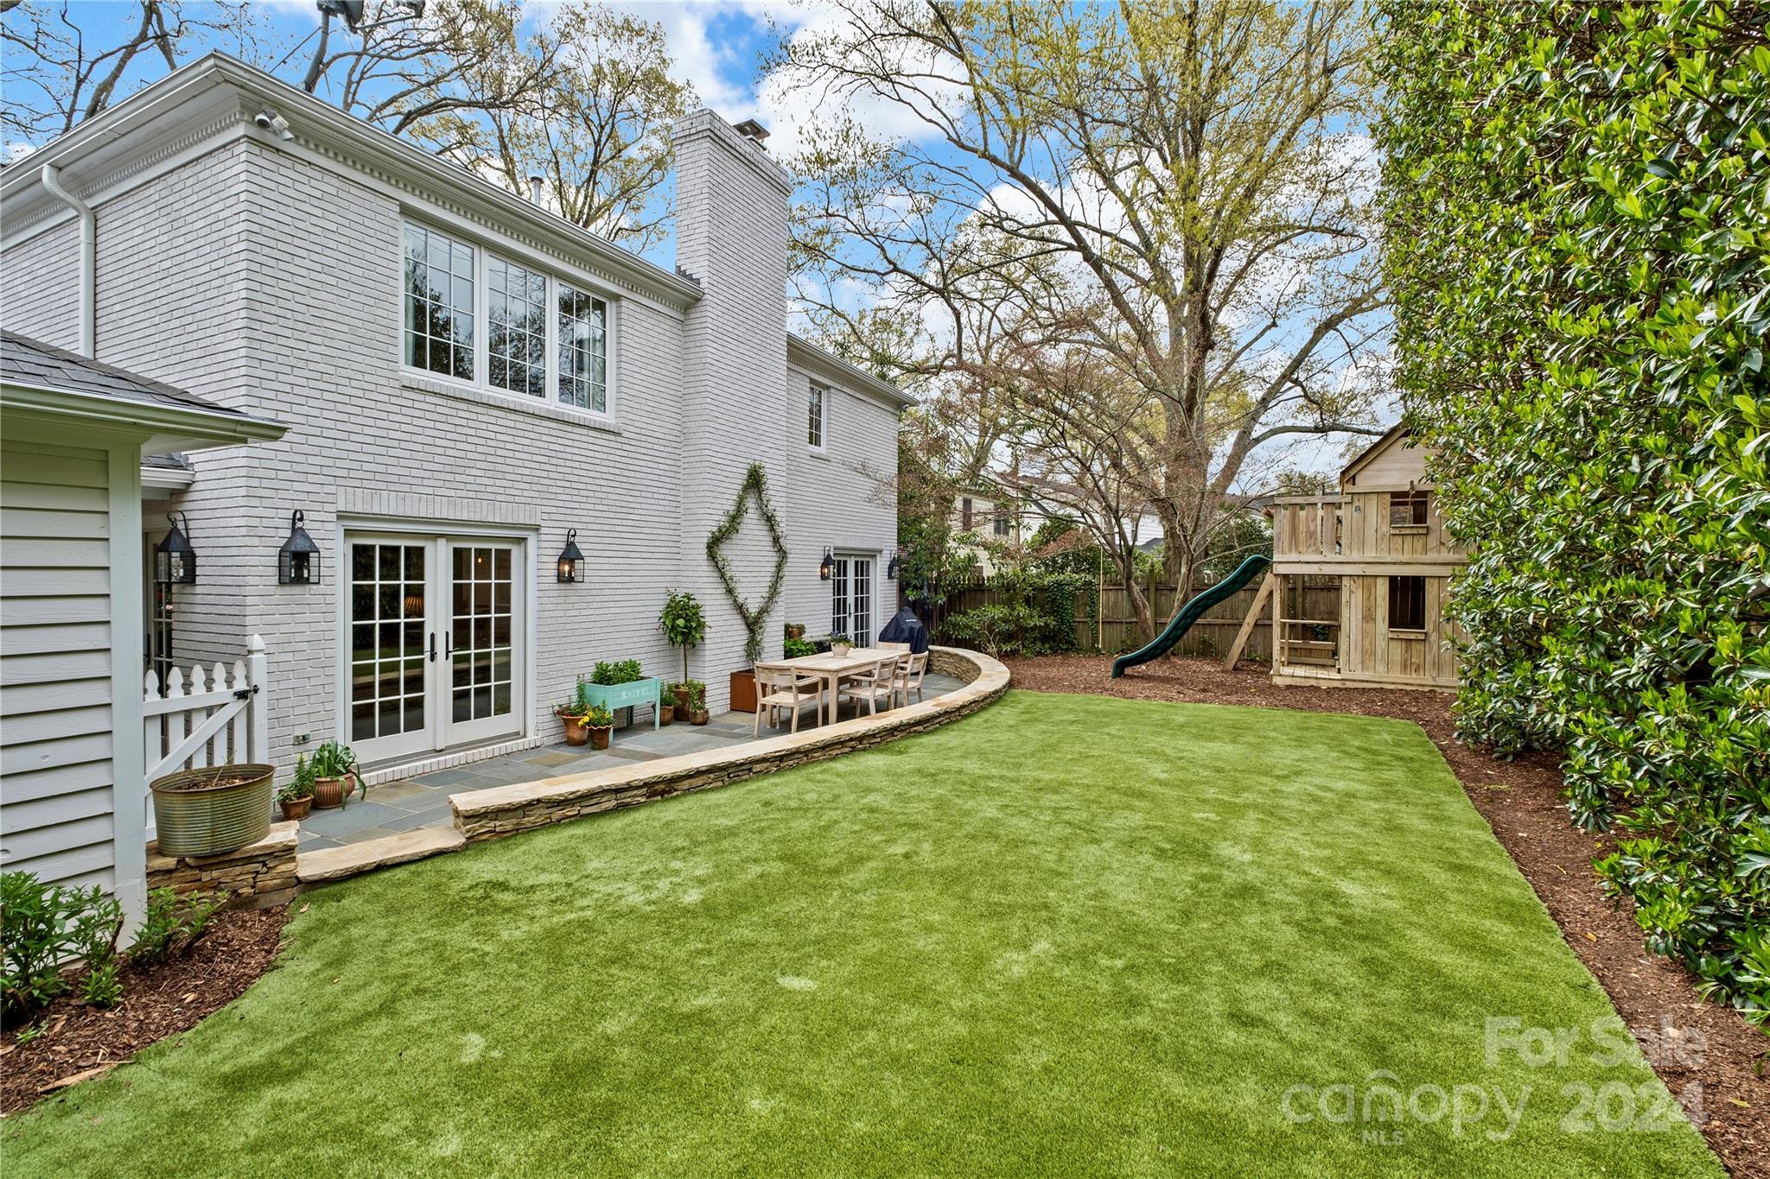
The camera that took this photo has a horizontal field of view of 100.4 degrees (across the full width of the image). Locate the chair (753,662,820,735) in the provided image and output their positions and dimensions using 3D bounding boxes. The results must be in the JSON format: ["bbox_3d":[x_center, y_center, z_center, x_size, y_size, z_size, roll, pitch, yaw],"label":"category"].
[{"bbox_3d":[-1.106,1.223,8.328,0.570,0.840,0.570,1,2,27],"label":"chair"}]

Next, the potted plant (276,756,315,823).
[{"bbox_3d":[-4.165,1.393,5.216,0.220,0.440,0.220,1,1,28],"label":"potted plant"}]

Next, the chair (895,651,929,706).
[{"bbox_3d":[0.202,1.214,9.354,0.570,0.840,0.570,1,2,27],"label":"chair"}]

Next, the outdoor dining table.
[{"bbox_3d":[-0.529,1.244,9.363,0.950,0.760,2.070,1,2,27],"label":"outdoor dining table"}]

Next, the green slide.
[{"bbox_3d":[4.770,0.465,11.593,2.450,2.000,0.550,1,2,29],"label":"green slide"}]

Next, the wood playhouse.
[{"bbox_3d":[6.568,-0.418,10.589,3.100,3.500,1.650,1,2,29],"label":"wood playhouse"}]

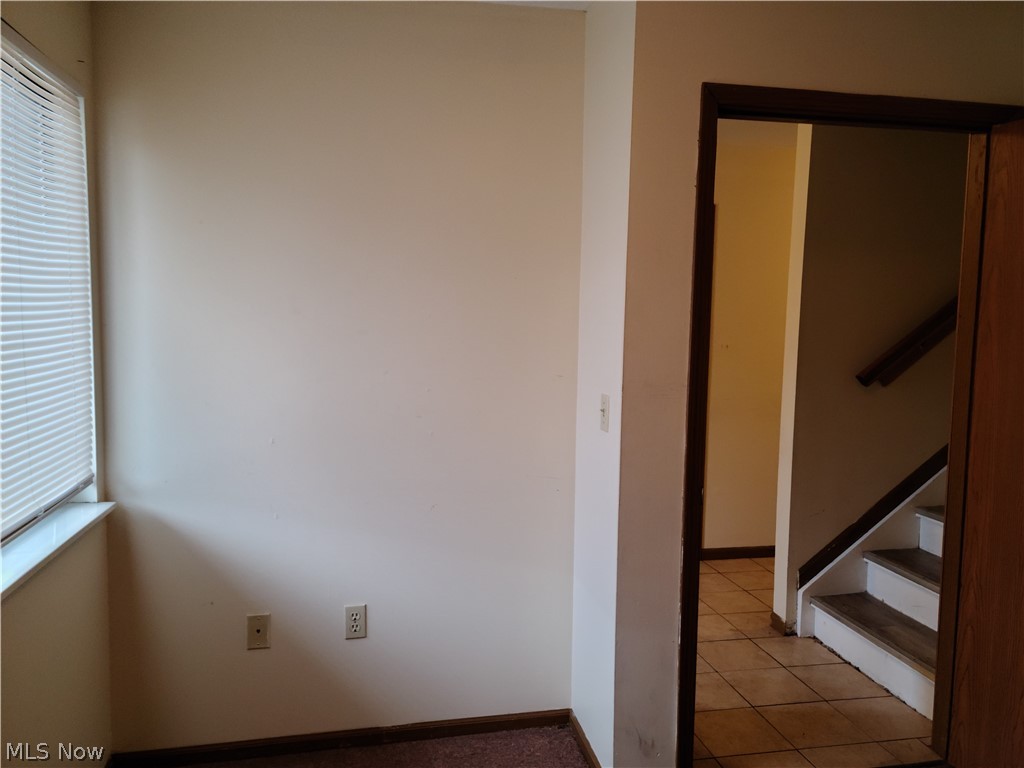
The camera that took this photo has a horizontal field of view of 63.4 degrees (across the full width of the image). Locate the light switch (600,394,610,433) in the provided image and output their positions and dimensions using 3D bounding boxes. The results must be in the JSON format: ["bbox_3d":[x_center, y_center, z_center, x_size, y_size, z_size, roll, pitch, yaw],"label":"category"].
[{"bbox_3d":[0.284,0.089,2.543,0.013,0.114,0.070,0,5,-11],"label":"light switch"}]

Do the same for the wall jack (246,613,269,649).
[{"bbox_3d":[-0.815,0.801,2.672,0.070,0.114,0.009,0,5,-12],"label":"wall jack"}]

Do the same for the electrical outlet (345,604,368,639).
[{"bbox_3d":[-0.515,0.787,2.737,0.070,0.114,0.009,0,5,-12],"label":"electrical outlet"}]

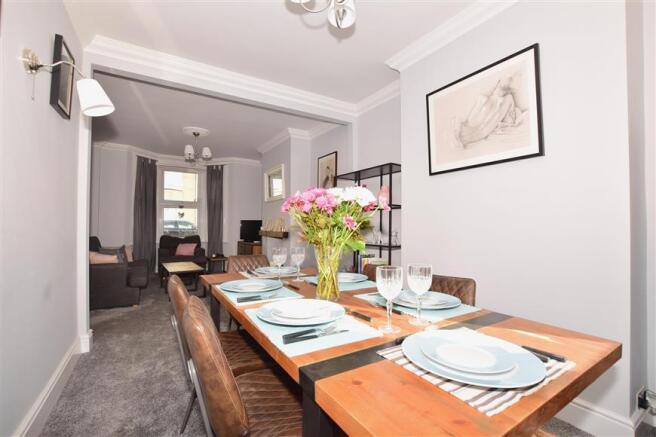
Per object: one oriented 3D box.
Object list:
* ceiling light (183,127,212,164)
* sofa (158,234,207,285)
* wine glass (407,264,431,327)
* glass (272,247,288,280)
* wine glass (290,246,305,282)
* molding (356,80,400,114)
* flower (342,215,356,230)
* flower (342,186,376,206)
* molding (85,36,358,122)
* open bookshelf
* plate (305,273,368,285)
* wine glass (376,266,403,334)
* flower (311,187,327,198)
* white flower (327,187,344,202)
[{"bbox_3d":[-2.270,-1.218,4.675,0.470,0.540,0.470,3,-3,-33],"label":"ceiling light"},{"bbox_3d":[-2.807,0.759,5.287,0.840,0.830,0.850,0,0,-25],"label":"sofa"},{"bbox_3d":[0.316,0.260,0.941,0.085,0.193,0.085,3,-3,-33],"label":"wine glass"},{"bbox_3d":[-0.295,0.282,1.684,0.085,0.193,0.085,1,-3,0],"label":"glass"},{"bbox_3d":[-0.188,0.281,1.708,0.081,0.198,0.081,0,0,0],"label":"wine glass"},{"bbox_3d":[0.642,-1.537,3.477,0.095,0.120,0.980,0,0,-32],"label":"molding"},{"bbox_3d":[0.092,0.017,1.170,0.063,0.068,0.055,1,-3,0],"label":"flower"},{"bbox_3d":[0.148,-0.103,1.280,0.145,0.095,0.130,0,0,7],"label":"flower"},{"bbox_3d":[-0.837,-1.477,3.123,2.975,0.200,0.100,0,0,-32],"label":"molding"},{"bbox_3d":[0.549,0.293,3.297,0.380,1.710,1.020,0,0,-32],"label":"open bookshelf"},{"bbox_3d":[0.086,0.364,1.672,0.295,0.026,0.295,0,0,0],"label":"plate"},{"bbox_3d":[0.196,0.254,0.868,0.085,0.193,0.085,1,-3,0],"label":"wine glass"},{"bbox_3d":[-0.044,-0.120,1.260,0.075,0.058,0.070,1,-3,0],"label":"flower"},{"bbox_3d":[0.034,-0.110,1.250,0.078,0.070,0.078,3,-3,-33],"label":"white flower"}]

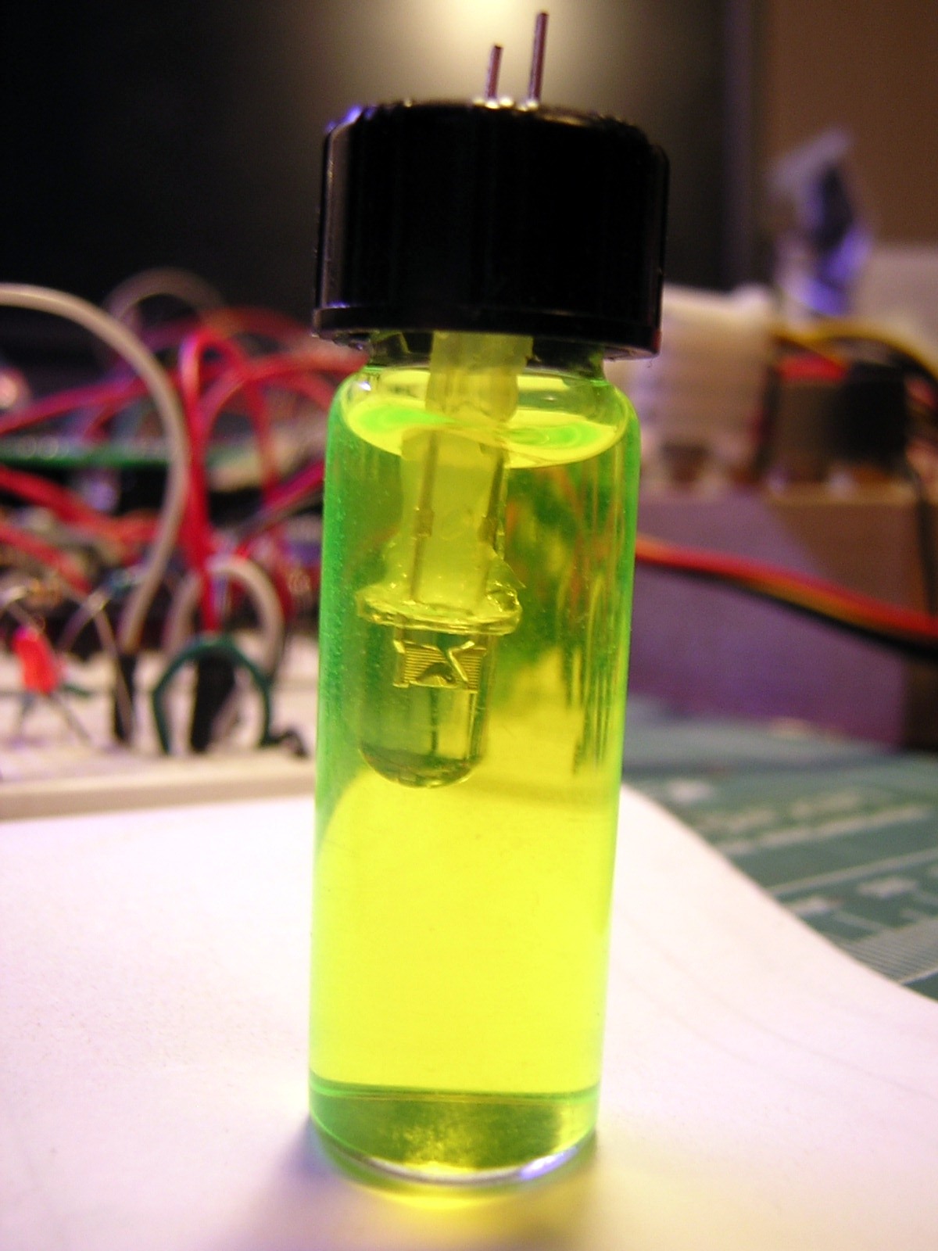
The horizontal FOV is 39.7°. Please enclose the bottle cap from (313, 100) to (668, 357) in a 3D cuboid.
[{"bbox_3d":[0.001,-0.018,0.060,0.016,0.009,0.016,3,9,0],"label":"bottle cap"}]

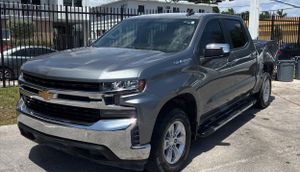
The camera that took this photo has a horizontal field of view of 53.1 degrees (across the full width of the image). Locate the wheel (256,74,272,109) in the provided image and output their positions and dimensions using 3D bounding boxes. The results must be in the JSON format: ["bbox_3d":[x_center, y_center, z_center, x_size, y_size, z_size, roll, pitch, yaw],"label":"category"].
[{"bbox_3d":[2.378,0.082,6.418,0.260,0.780,0.780,7,12,35],"label":"wheel"}]

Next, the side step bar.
[{"bbox_3d":[1.296,0.458,4.804,0.190,0.110,2.200,7,12,35],"label":"side step bar"}]

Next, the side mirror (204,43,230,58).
[{"bbox_3d":[0.883,-0.448,3.870,0.300,0.200,0.180,7,12,35],"label":"side mirror"}]

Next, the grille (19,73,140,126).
[{"bbox_3d":[-0.989,0.112,3.152,1.820,0.460,0.270,7,12,35],"label":"grille"}]

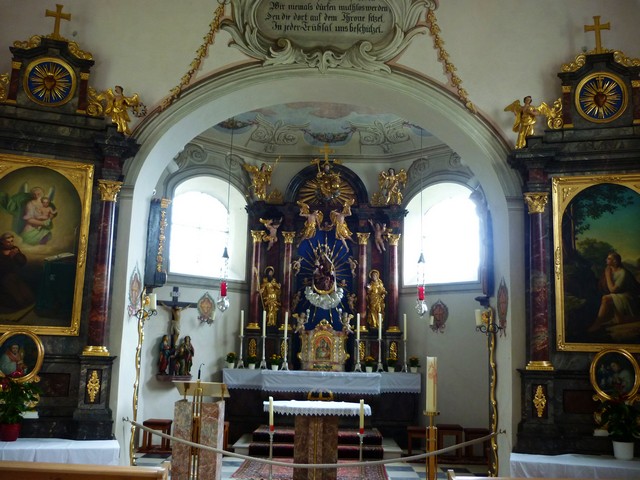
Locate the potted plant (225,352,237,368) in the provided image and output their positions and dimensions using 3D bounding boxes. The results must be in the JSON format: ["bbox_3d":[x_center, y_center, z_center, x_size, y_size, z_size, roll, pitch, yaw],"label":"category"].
[{"bbox_3d":[-1.489,2.005,10.152,0.190,0.260,0.190,2,-9,0],"label":"potted plant"}]

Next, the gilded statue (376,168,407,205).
[{"bbox_3d":[1.296,-0.952,10.918,0.530,0.615,0.320,2,-9,0],"label":"gilded statue"}]

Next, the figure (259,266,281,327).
[{"bbox_3d":[-0.876,0.983,10.618,0.350,1.023,0.300,2,-9,0],"label":"figure"}]

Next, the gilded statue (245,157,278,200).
[{"bbox_3d":[-1.056,-1.092,11.016,0.560,0.710,0.330,3,-9,-5],"label":"gilded statue"}]

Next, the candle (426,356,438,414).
[{"bbox_3d":[1.201,1.550,6.542,0.110,0.581,0.110,2,-9,0],"label":"candle"}]

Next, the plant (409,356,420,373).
[{"bbox_3d":[1.573,2.073,10.156,0.190,0.269,0.190,2,-9,0],"label":"plant"}]

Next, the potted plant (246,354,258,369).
[{"bbox_3d":[-1.123,2.020,10.153,0.190,0.258,0.190,2,-9,0],"label":"potted plant"}]

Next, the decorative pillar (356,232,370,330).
[{"bbox_3d":[0.772,0.730,10.826,0.250,1.751,0.250,2,-9,0],"label":"decorative pillar"}]

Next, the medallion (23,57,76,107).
[{"bbox_3d":[-2.500,-1.467,5.649,0.460,0.460,0.070,5,-10,-17],"label":"medallion"}]

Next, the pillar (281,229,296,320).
[{"bbox_3d":[-0.553,0.713,10.761,0.240,1.741,0.240,2,-9,0],"label":"pillar"}]

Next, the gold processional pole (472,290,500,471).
[{"bbox_3d":[1.738,1.514,6.348,0.270,1.950,0.200,4,-10,-15],"label":"gold processional pole"}]

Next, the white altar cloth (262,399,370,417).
[{"bbox_3d":[-0.027,1.824,6.643,1.180,0.120,0.570,2,-9,0],"label":"white altar cloth"}]

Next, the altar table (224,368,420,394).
[{"bbox_3d":[0.024,2.298,9.909,3.150,0.300,0.850,2,-9,0],"label":"altar table"}]

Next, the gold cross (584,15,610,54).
[{"bbox_3d":[2.906,-2.148,6.389,0.265,0.427,0.050,-1,-10,15],"label":"gold cross"}]

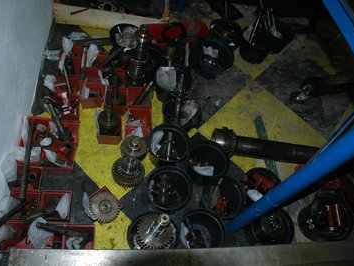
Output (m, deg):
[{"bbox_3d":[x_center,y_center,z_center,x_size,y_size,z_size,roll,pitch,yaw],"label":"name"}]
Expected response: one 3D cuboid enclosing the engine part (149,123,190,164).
[{"bbox_3d":[-0.049,0.089,1.503,0.207,0.163,0.207,7,57,-10],"label":"engine part"}]

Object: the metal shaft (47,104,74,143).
[{"bbox_3d":[-0.815,-0.069,2.081,0.120,0.426,0.120,0,60,1],"label":"metal shaft"}]

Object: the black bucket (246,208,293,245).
[{"bbox_3d":[0.404,0.453,1.395,0.204,0.152,0.204,7,57,-10],"label":"black bucket"}]

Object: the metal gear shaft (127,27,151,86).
[{"bbox_3d":[-0.193,-0.407,1.617,0.118,0.428,0.118,24,55,0],"label":"metal gear shaft"}]

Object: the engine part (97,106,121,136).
[{"bbox_3d":[-0.321,-0.057,1.444,0.104,0.279,0.104,7,57,-12],"label":"engine part"}]

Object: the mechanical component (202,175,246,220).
[{"bbox_3d":[0.293,0.489,2.078,0.285,0.250,0.285,4,60,-8],"label":"mechanical component"}]

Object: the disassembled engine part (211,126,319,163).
[{"bbox_3d":[0.787,0.128,2.411,0.983,0.190,0.190,10,59,-4],"label":"disassembled engine part"}]

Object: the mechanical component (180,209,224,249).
[{"bbox_3d":[0.094,0.449,1.312,0.200,0.163,0.200,7,57,-10],"label":"mechanical component"}]

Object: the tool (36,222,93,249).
[{"bbox_3d":[-0.685,0.606,1.825,0.360,0.120,0.120,24,56,-24],"label":"tool"}]

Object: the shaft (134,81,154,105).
[{"bbox_3d":[-0.184,-0.226,1.682,0.028,0.152,0.028,33,9,-41],"label":"shaft"}]

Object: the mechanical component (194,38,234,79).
[{"bbox_3d":[0.207,-0.449,1.919,0.269,0.145,0.269,7,57,-10],"label":"mechanical component"}]

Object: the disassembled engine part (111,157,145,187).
[{"bbox_3d":[-0.228,0.184,1.442,0.163,0.090,0.163,7,57,-10],"label":"disassembled engine part"}]

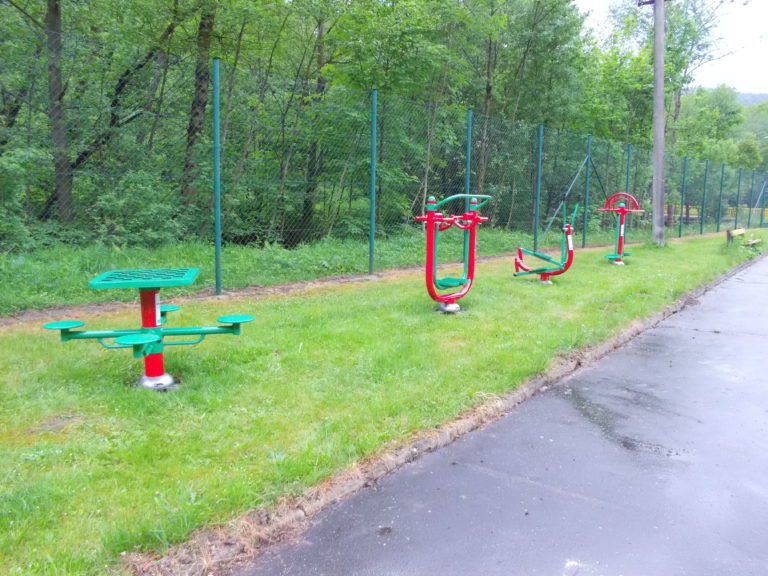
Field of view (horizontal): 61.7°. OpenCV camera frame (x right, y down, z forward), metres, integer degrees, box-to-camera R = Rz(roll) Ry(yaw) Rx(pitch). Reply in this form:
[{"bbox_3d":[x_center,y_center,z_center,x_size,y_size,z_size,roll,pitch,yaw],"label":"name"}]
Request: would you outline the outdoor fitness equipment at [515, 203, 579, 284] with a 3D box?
[{"bbox_3d":[2.733,-0.835,10.880,0.960,1.213,0.450,8,10,40],"label":"outdoor fitness equipment"}]

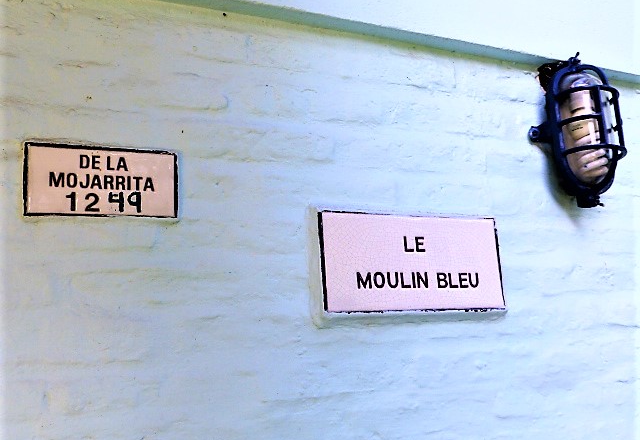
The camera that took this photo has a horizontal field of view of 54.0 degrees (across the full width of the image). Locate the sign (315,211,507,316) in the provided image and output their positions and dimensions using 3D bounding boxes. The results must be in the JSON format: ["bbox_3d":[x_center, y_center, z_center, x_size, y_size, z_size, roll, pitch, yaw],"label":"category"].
[{"bbox_3d":[0.140,0.065,0.951,0.307,0.145,0.020,2,-13,-22],"label":"sign"}]

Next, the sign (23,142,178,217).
[{"bbox_3d":[-0.280,-0.047,0.816,0.188,0.093,0.015,2,-13,-22],"label":"sign"}]

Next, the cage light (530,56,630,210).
[{"bbox_3d":[0.470,-0.161,1.098,0.174,0.279,0.108,2,-13,-22],"label":"cage light"}]

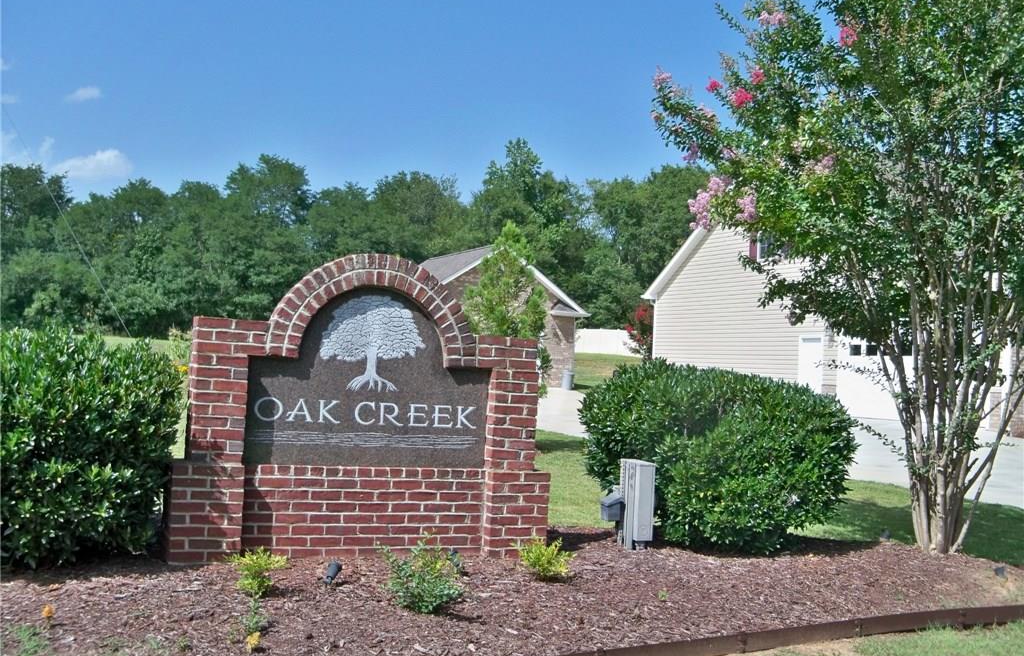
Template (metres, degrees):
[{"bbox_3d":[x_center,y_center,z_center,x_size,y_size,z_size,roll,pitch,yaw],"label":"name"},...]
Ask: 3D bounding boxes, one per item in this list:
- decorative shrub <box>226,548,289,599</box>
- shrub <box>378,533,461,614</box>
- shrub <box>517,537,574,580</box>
[{"bbox_3d":[-1.340,1.287,5.450,0.330,0.265,0.300,2,-6,0],"label":"decorative shrub"},{"bbox_3d":[-0.483,1.297,5.470,0.430,0.390,0.400,2,-6,0],"label":"shrub"},{"bbox_3d":[0.201,1.379,6.220,0.340,0.250,0.320,2,-6,0],"label":"shrub"}]

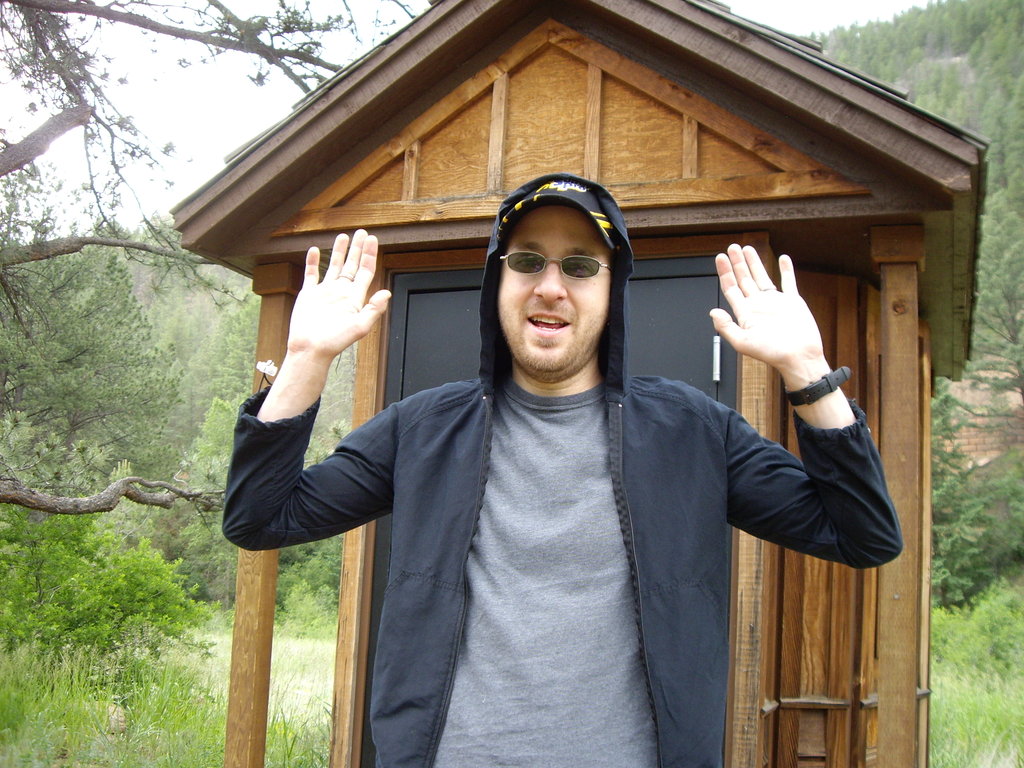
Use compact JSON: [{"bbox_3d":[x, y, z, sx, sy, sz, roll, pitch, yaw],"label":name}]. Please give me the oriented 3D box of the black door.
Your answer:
[{"bbox_3d":[0.081,0.708,2.990,1.020,2.100,0.070,-1,-9,22],"label":"black door"}]

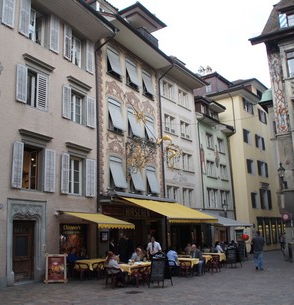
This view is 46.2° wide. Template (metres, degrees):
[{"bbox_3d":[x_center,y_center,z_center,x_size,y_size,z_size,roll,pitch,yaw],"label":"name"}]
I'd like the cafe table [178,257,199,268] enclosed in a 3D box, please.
[{"bbox_3d":[1.844,5.261,15.789,0.950,0.730,0.850,-11,-16,30],"label":"cafe table"}]

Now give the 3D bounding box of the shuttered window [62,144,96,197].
[{"bbox_3d":[-3.603,1.001,18.493,0.250,2.700,2.620,-10,-15,29],"label":"shuttered window"}]

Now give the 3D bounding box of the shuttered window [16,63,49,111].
[{"bbox_3d":[-5.499,-3.107,16.554,0.200,1.884,1.884,-11,-16,30],"label":"shuttered window"}]

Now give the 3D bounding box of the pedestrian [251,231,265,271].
[{"bbox_3d":[5.474,4.842,16.982,0.560,1.800,0.420,-6,-14,13],"label":"pedestrian"}]

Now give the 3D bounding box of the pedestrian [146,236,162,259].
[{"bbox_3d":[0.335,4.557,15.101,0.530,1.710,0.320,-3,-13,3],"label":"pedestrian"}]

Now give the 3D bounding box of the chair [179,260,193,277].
[{"bbox_3d":[1.694,4.964,14.983,0.490,0.760,0.520,-10,-15,29],"label":"chair"}]

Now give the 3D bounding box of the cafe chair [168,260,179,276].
[{"bbox_3d":[1.194,5.271,15.821,0.520,0.780,0.520,-12,-17,34],"label":"cafe chair"}]

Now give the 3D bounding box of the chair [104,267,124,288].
[{"bbox_3d":[-1.198,4.658,12.941,0.540,0.780,0.540,9,-18,-39],"label":"chair"}]

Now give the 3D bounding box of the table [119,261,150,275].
[{"bbox_3d":[-0.501,4.867,13.798,0.850,0.730,1.350,-14,-18,38],"label":"table"}]

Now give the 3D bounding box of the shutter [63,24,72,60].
[{"bbox_3d":[-4.374,-6.124,19.256,0.060,2.107,0.583,-11,-16,30],"label":"shutter"}]

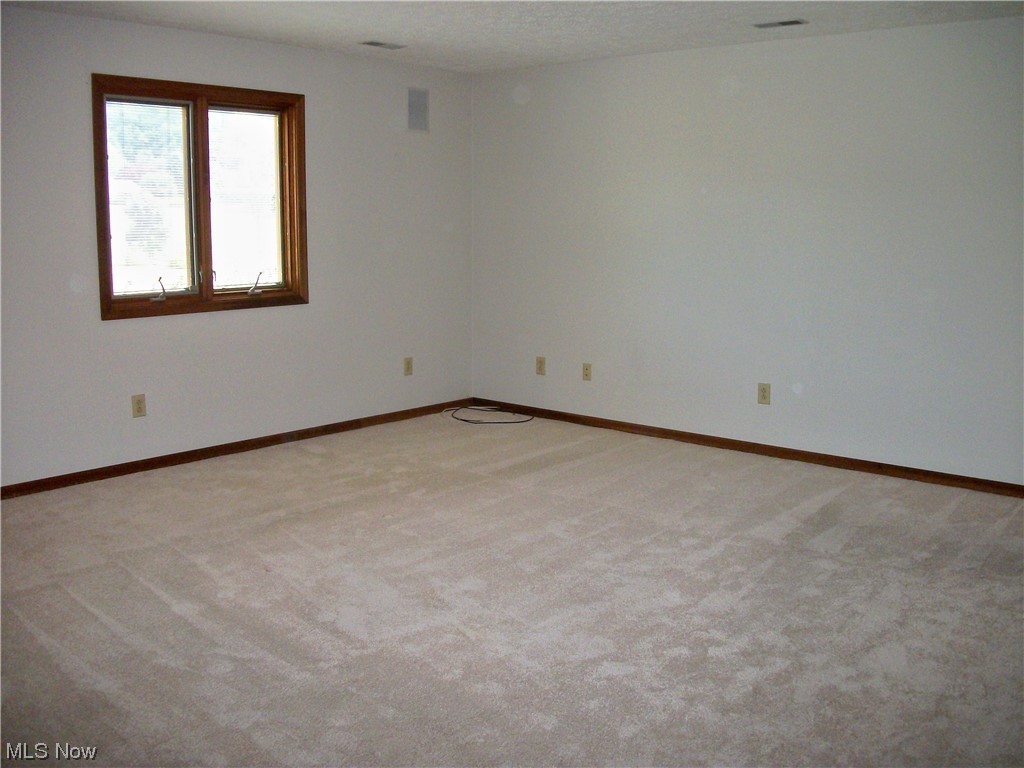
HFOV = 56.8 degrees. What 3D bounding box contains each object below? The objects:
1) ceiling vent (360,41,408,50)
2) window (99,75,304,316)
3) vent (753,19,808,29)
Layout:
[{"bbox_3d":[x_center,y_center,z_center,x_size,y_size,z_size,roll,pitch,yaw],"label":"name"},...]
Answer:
[{"bbox_3d":[-0.763,-2.005,5.636,0.125,0.020,0.285,9,13,40],"label":"ceiling vent"},{"bbox_3d":[-1.744,-1.052,5.440,0.110,1.265,1.350,9,13,40],"label":"window"},{"bbox_3d":[1.398,-1.865,4.929,0.285,0.020,0.125,9,13,40],"label":"vent"}]

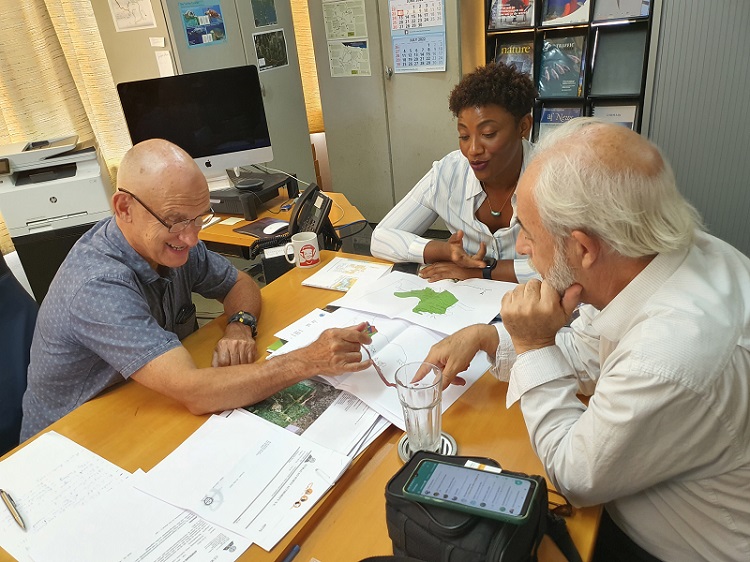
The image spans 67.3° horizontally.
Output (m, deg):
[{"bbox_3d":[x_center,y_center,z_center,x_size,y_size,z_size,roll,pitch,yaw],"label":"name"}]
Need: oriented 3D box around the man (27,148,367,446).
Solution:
[{"bbox_3d":[-0.417,0.294,1.358,0.800,1.220,0.530,11,30,33],"label":"man"}]

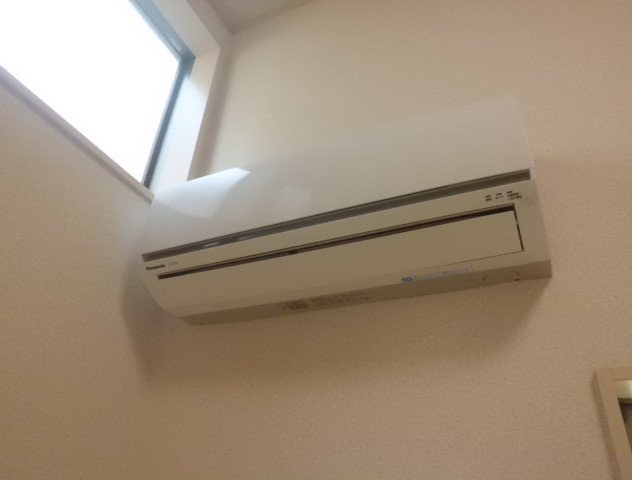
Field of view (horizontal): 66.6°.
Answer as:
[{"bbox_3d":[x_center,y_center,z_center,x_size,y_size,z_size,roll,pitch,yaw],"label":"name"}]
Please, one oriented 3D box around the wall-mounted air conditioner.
[{"bbox_3d":[0.022,-0.037,1.004,0.800,0.283,0.222,-11,-35,23],"label":"wall-mounted air conditioner"}]

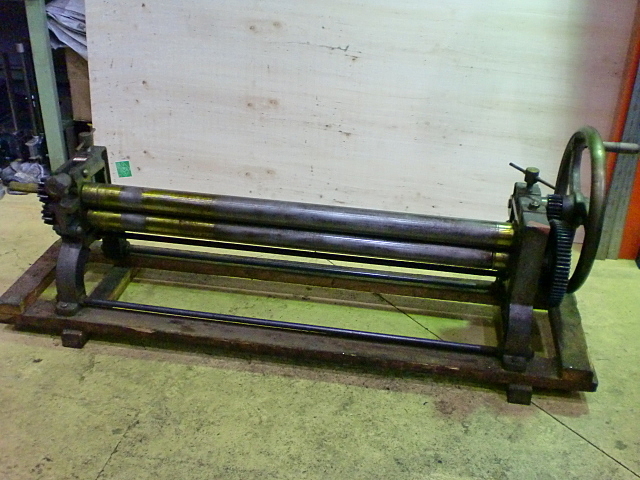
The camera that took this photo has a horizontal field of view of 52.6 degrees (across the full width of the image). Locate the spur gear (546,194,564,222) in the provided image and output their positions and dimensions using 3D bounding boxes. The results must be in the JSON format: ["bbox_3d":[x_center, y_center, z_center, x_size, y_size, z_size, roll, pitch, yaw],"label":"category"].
[{"bbox_3d":[0.582,-0.078,1.602,0.038,0.068,0.068,6,28,7],"label":"spur gear"}]

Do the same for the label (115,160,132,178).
[{"bbox_3d":[-0.807,-0.291,2.670,0.061,0.064,0.002,-5,16,11],"label":"label"}]

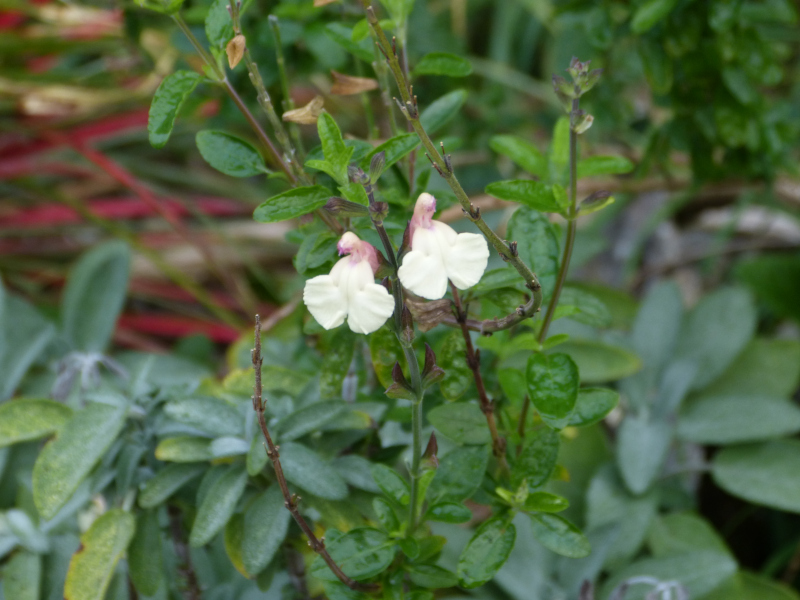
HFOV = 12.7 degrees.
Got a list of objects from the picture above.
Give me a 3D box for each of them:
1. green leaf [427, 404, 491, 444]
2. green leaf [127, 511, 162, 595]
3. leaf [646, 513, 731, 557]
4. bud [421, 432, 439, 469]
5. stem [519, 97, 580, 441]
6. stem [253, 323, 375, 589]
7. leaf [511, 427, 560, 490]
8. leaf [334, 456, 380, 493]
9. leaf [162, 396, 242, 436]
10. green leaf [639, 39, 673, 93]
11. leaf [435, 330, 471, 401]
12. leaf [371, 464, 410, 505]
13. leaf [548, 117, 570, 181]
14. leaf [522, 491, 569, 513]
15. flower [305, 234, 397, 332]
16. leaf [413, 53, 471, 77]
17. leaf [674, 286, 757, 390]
[{"bbox_3d":[0.017,0.036,1.035,0.020,0.004,0.013,7,66,3],"label":"green leaf"},{"bbox_3d":[-0.075,0.075,1.060,0.010,0.026,0.005,-2,-23,-7],"label":"green leaf"},{"bbox_3d":[0.095,0.082,1.180,0.031,0.006,0.027,-3,54,-9],"label":"leaf"},{"bbox_3d":[0.008,0.042,1.000,0.005,0.010,0.005,5,7,-30],"label":"bud"},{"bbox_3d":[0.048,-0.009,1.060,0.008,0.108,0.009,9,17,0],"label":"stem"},{"bbox_3d":[-0.030,0.048,1.050,0.016,0.092,0.013,-23,17,0],"label":"stem"},{"bbox_3d":[0.042,0.048,1.090,0.013,0.005,0.023,16,65,-2],"label":"leaf"},{"bbox_3d":[-0.013,0.051,1.060,0.018,0.004,0.011,32,67,8],"label":"leaf"},{"bbox_3d":[-0.059,0.035,1.080,0.025,0.005,0.011,13,37,-19],"label":"leaf"},{"bbox_3d":[0.096,-0.088,1.350,0.011,0.005,0.022,-13,67,-6],"label":"green leaf"},{"bbox_3d":[0.015,0.019,1.070,0.010,0.023,0.005,-3,-21,-1],"label":"leaf"},{"bbox_3d":[-0.002,0.053,1.025,0.015,0.007,0.004,39,-12,10],"label":"leaf"},{"bbox_3d":[0.047,-0.045,1.060,0.008,0.020,0.004,0,-18,0],"label":"leaf"},{"bbox_3d":[0.041,0.057,1.020,0.013,0.004,0.007,4,51,-4],"label":"leaf"},{"bbox_3d":[-0.014,-0.004,0.945,0.022,0.024,0.018,8,23,20],"label":"flower"},{"bbox_3d":[0.012,-0.066,1.020,0.017,0.005,0.008,-2,41,7],"label":"leaf"},{"bbox_3d":[0.104,0.015,1.200,0.023,0.006,0.047,23,65,19],"label":"leaf"}]

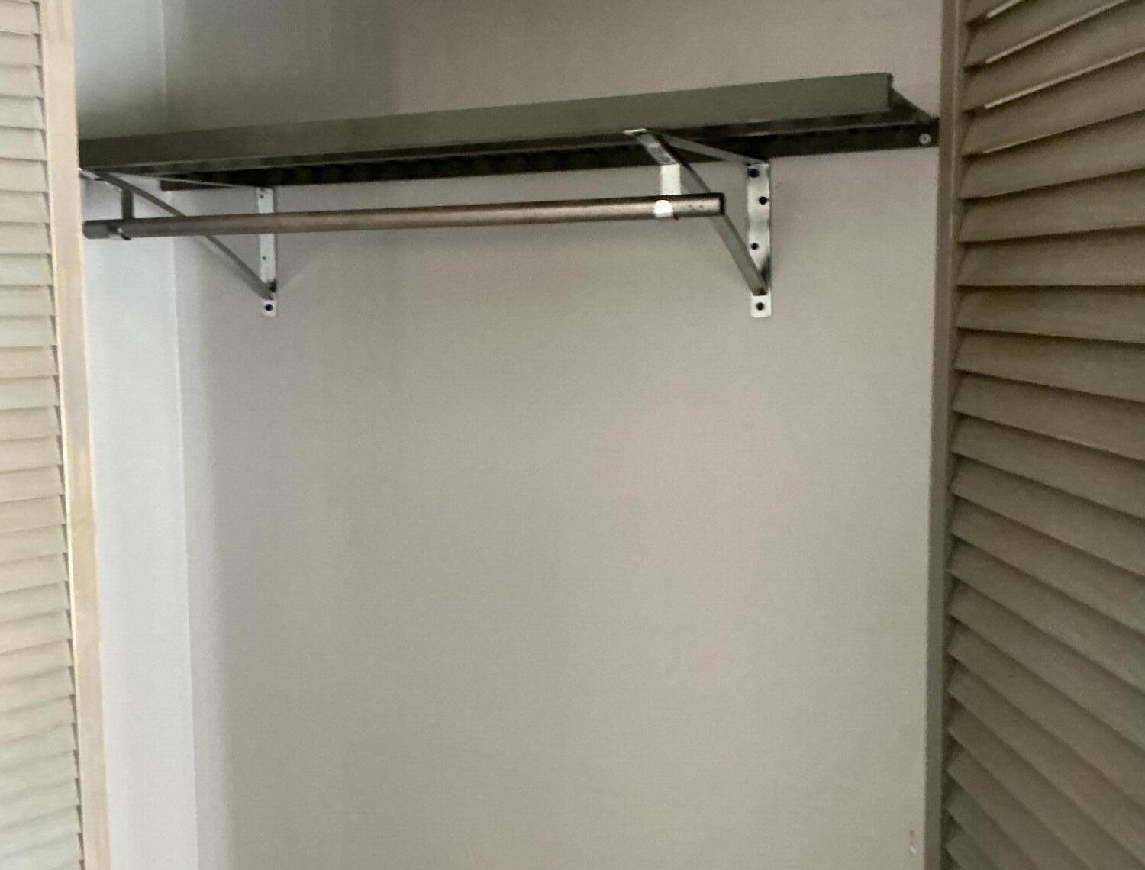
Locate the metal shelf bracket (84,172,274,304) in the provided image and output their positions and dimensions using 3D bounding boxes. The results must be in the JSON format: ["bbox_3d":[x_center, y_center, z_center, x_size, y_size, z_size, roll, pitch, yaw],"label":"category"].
[{"bbox_3d":[-0.572,-0.276,1.824,0.028,0.206,0.373,3,7,26],"label":"metal shelf bracket"}]

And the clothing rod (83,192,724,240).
[{"bbox_3d":[-0.264,-0.271,1.548,0.948,0.027,0.027,3,7,26],"label":"clothing rod"}]

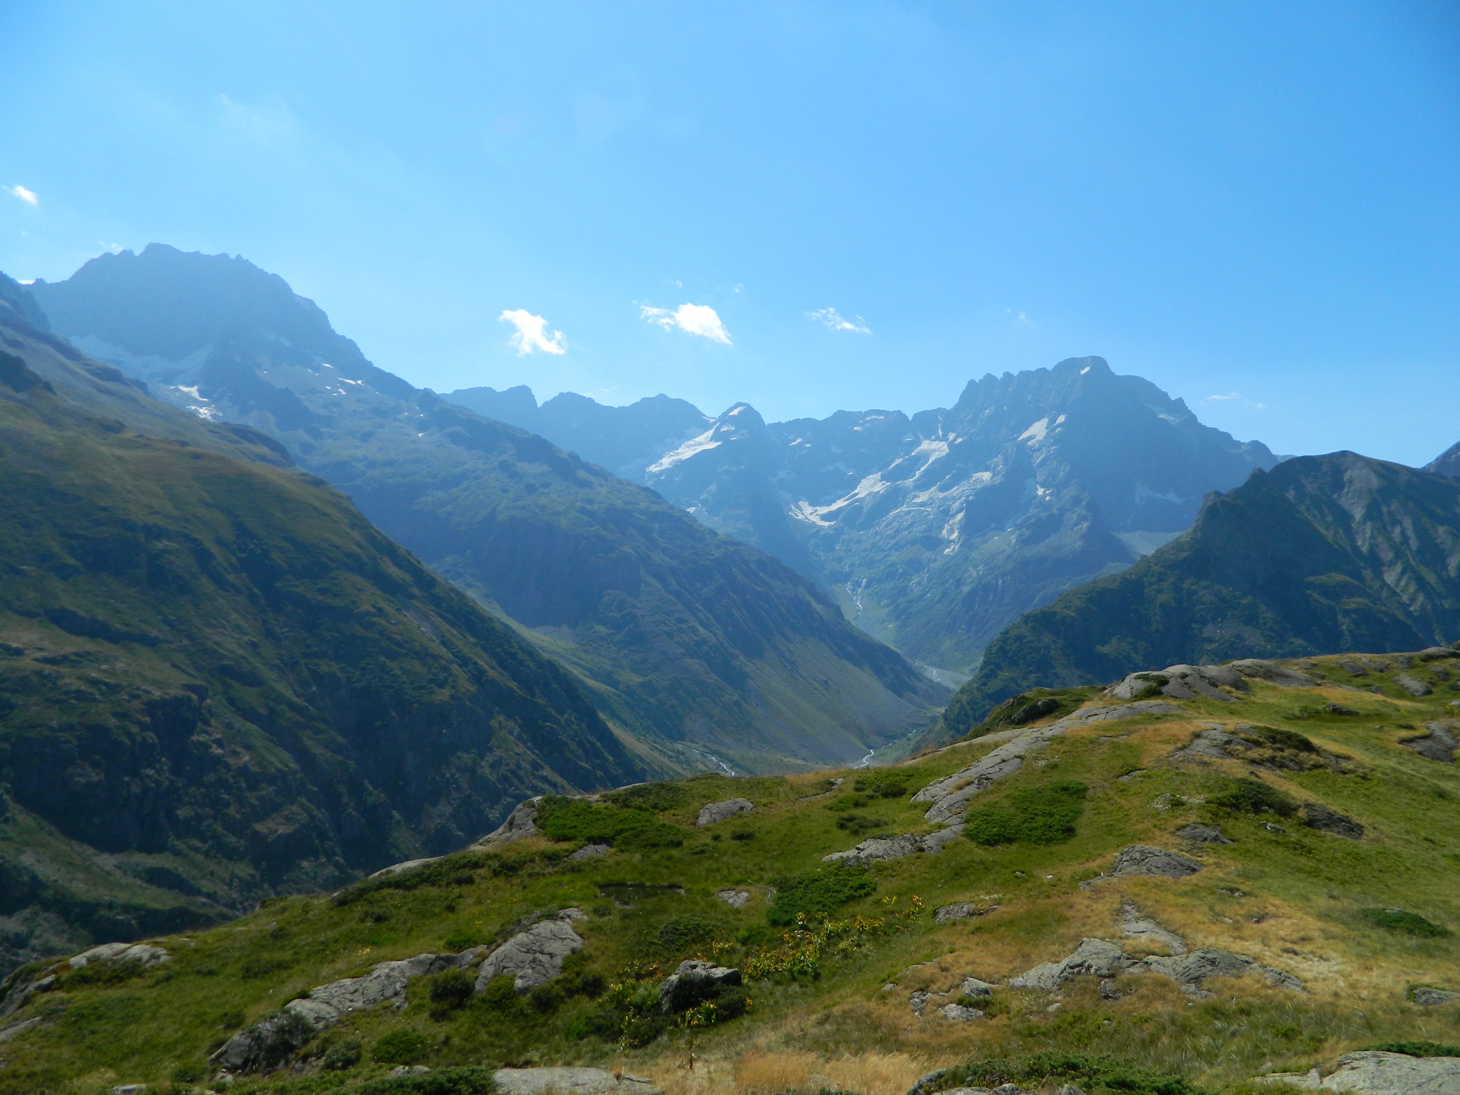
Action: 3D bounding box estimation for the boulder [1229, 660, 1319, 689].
[{"bbox_3d":[31.959,7.445,62.000,4.940,1.400,3.300,0,-2,0],"label":"boulder"}]

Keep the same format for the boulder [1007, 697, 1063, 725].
[{"bbox_3d":[15.048,8.044,52.000,2.510,1.200,1.800,0,-2,0],"label":"boulder"}]

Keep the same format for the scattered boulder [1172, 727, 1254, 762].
[{"bbox_3d":[19.242,7.860,42.000,3.170,1.000,2.300,0,-2,0],"label":"scattered boulder"}]

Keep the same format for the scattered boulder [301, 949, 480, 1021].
[{"bbox_3d":[-6.265,8.100,19.500,3.210,0.900,1.600,0,-2,0],"label":"scattered boulder"}]

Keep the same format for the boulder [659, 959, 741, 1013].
[{"bbox_3d":[-0.487,7.062,17.000,1.280,0.680,0.950,0,-2,0],"label":"boulder"}]

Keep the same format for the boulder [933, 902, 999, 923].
[{"bbox_3d":[4.791,7.443,21.500,1.240,0.300,0.800,0,-2,0],"label":"boulder"}]

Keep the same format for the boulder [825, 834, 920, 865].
[{"bbox_3d":[3.838,8.155,28.500,2.570,0.550,1.400,0,-2,0],"label":"boulder"}]

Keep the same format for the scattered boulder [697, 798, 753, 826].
[{"bbox_3d":[-0.166,8.533,34.000,1.780,0.700,1.300,0,-2,0],"label":"scattered boulder"}]

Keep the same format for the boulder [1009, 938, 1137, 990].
[{"bbox_3d":[5.373,6.524,16.500,1.920,0.550,1.100,0,-2,0],"label":"boulder"}]

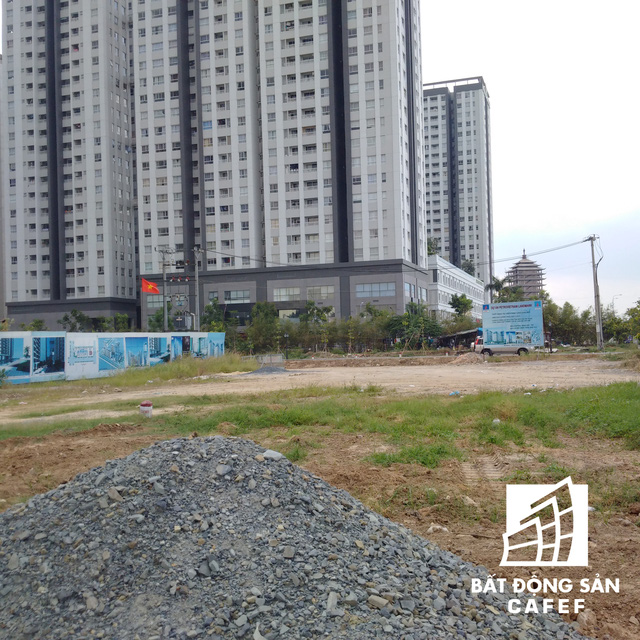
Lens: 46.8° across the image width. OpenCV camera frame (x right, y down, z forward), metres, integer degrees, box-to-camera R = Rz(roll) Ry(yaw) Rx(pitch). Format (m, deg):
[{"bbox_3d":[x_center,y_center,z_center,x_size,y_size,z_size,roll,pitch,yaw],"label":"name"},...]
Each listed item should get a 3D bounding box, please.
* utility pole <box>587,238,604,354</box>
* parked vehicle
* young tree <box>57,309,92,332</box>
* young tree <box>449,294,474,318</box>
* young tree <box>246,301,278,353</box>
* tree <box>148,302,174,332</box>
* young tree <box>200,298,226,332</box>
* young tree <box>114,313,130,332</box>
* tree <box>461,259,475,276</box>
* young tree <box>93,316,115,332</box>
[{"bbox_3d":[24.905,-2.384,65.973,1.200,10.318,0.600,-2,0,0],"label":"utility pole"},{"bbox_3d":[14.561,2.170,59.000,4.900,1.750,1.800,-2,0,6],"label":"parked vehicle"},{"bbox_3d":[-26.378,1.439,79.986,3.678,5.368,3.678,-2,0,0],"label":"young tree"},{"bbox_3d":[17.563,-0.114,91.984,2.986,6.243,2.986,-2,0,0],"label":"young tree"},{"bbox_3d":[-5.684,0.843,73.987,3.202,5.189,3.202,-2,0,0],"label":"young tree"},{"bbox_3d":[-16.428,1.009,76.985,2.707,5.664,2.707,-2,0,0],"label":"tree"},{"bbox_3d":[-10.723,0.748,74.985,2.637,5.859,2.637,-2,0,0],"label":"young tree"},{"bbox_3d":[-21.302,1.587,79.988,1.731,4.799,1.731,-2,0,0],"label":"young tree"},{"bbox_3d":[39.026,-13.844,195.000,3.692,4.878,3.692,-2,0,0],"label":"tree"},{"bbox_3d":[-23.362,1.831,79.989,2.380,4.422,2.380,-2,0,0],"label":"young tree"}]

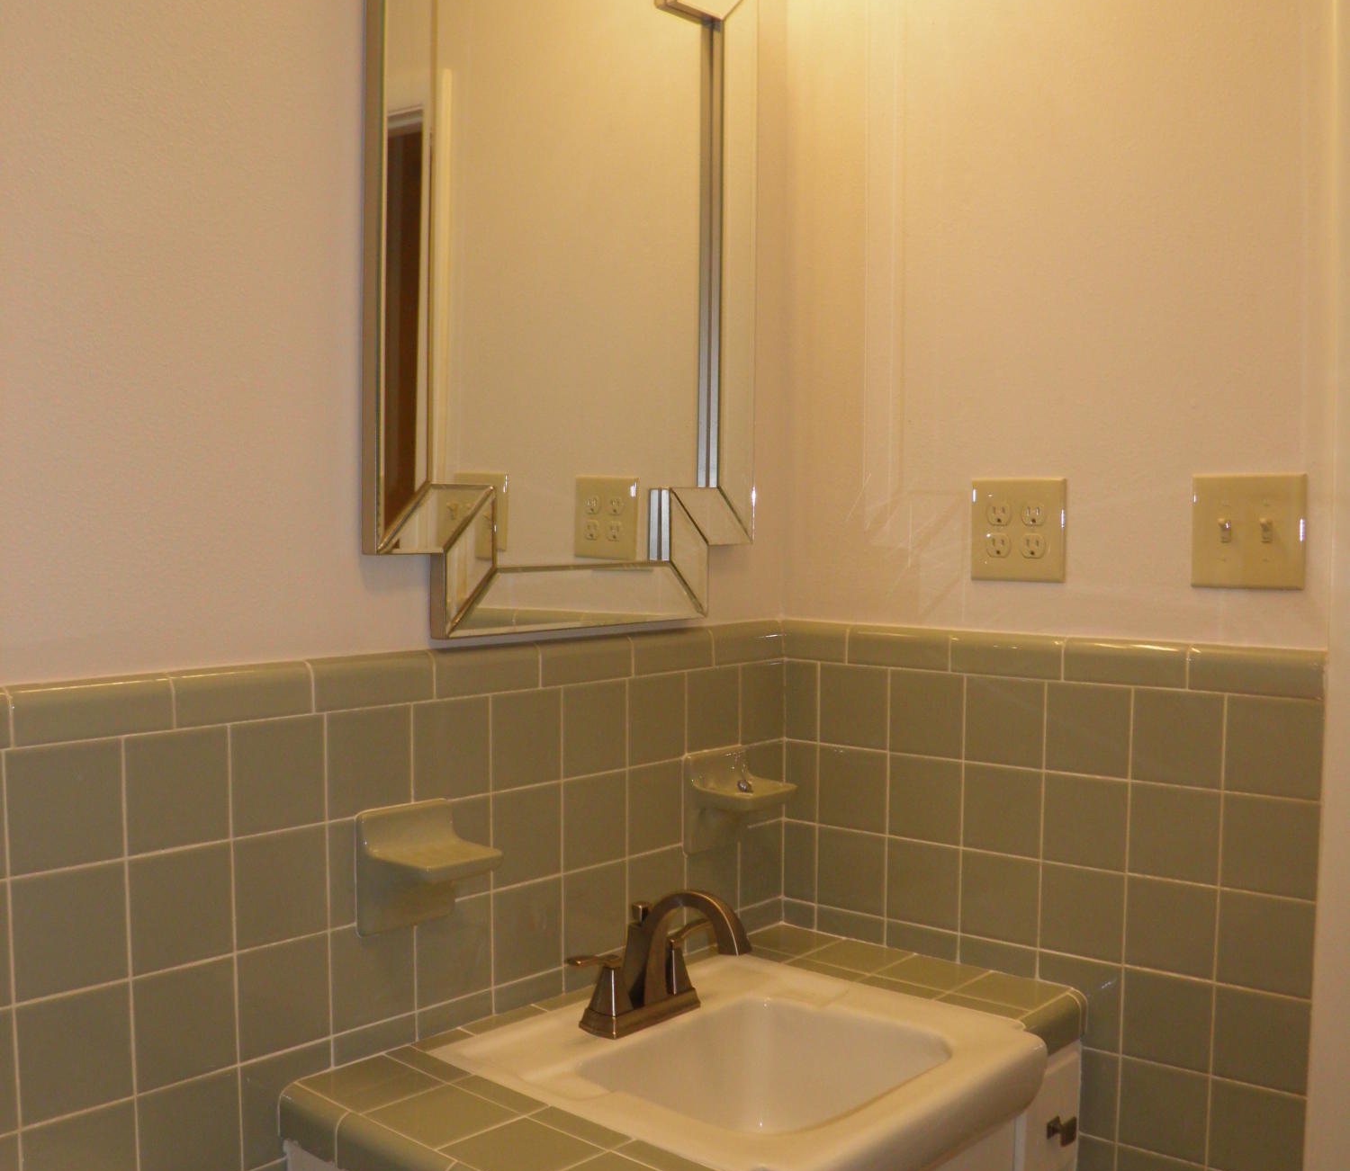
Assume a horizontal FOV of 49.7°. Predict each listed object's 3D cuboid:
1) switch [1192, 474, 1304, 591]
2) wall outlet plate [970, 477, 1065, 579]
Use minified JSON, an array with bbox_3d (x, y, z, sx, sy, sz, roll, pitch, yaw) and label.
[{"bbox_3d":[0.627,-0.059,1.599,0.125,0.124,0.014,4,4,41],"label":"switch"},{"bbox_3d":[0.419,-0.068,1.784,0.125,0.124,0.010,4,4,41],"label":"wall outlet plate"}]

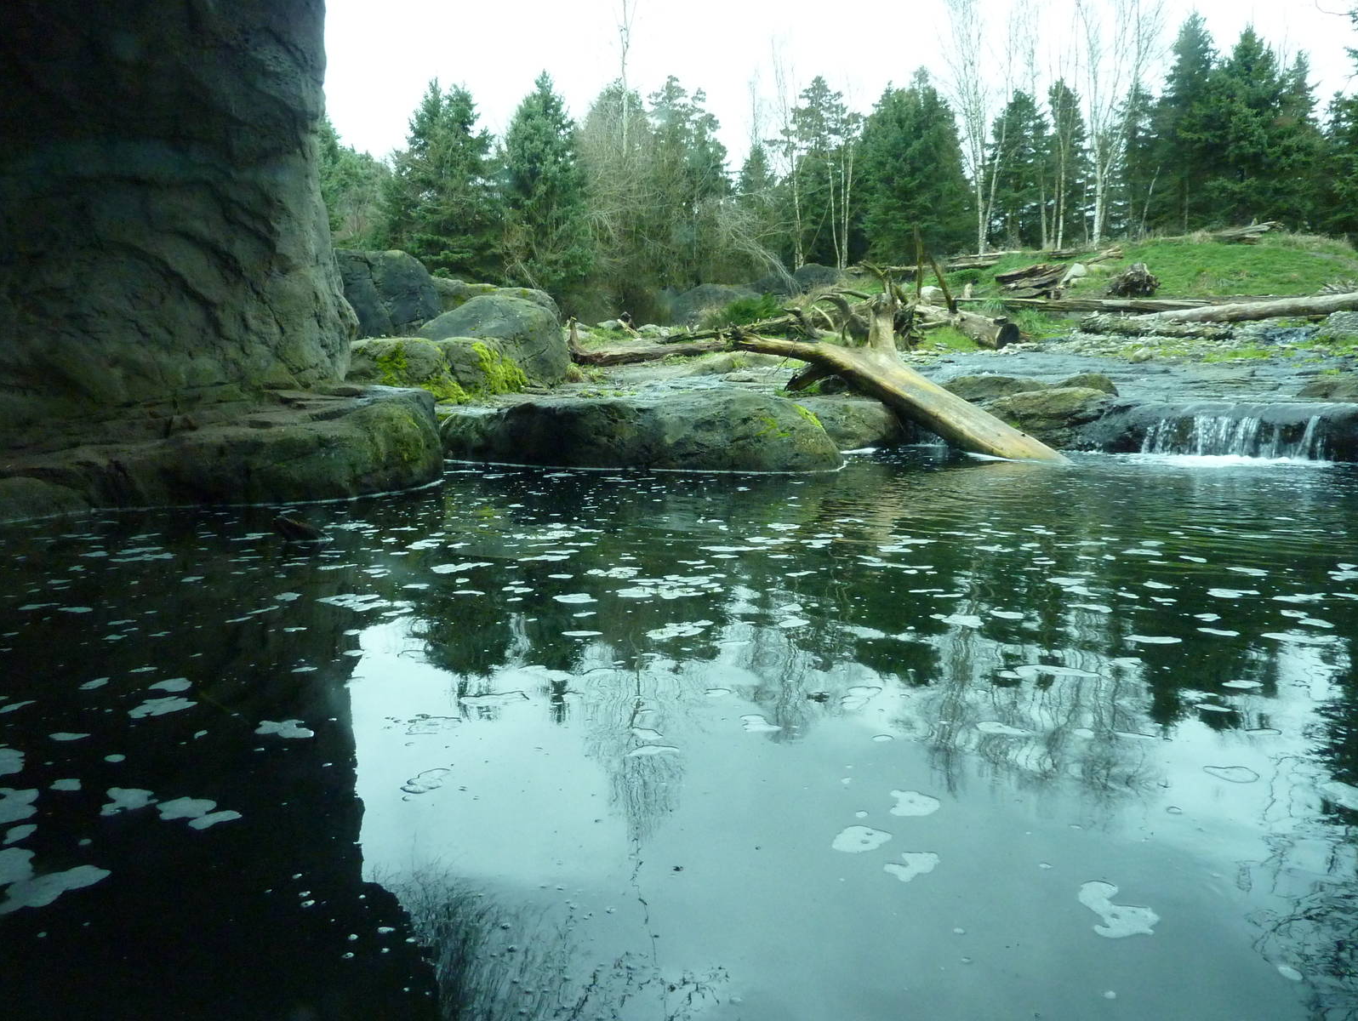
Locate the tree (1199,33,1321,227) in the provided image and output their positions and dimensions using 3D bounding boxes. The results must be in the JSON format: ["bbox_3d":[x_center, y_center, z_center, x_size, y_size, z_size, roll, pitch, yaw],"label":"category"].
[{"bbox_3d":[22.727,-14.596,38.412,4.819,7.965,4.819,4,9,29],"label":"tree"}]

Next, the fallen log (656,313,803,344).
[{"bbox_3d":[1.059,-3.638,19.690,3.192,0.360,0.450,-12,12,-25],"label":"fallen log"}]

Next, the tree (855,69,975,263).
[{"bbox_3d":[8.429,-12.105,35.197,4.110,6.924,4.110,1,8,13],"label":"tree"}]

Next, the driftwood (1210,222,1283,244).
[{"bbox_3d":[19.302,-9.484,33.455,2.787,0.450,0.700,-11,10,-15],"label":"driftwood"}]

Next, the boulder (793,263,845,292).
[{"bbox_3d":[3.609,-5.968,25.420,1.450,0.850,1.200,-1,8,0],"label":"boulder"}]

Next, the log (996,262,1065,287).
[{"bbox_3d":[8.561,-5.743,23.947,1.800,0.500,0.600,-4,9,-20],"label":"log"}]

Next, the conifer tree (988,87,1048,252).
[{"bbox_3d":[13.599,-13.516,39.554,2.638,6.500,2.638,2,8,18],"label":"conifer tree"}]

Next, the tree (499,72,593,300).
[{"bbox_3d":[-4.418,-10.561,32.864,3.124,7.739,3.124,-2,8,-7],"label":"tree"}]

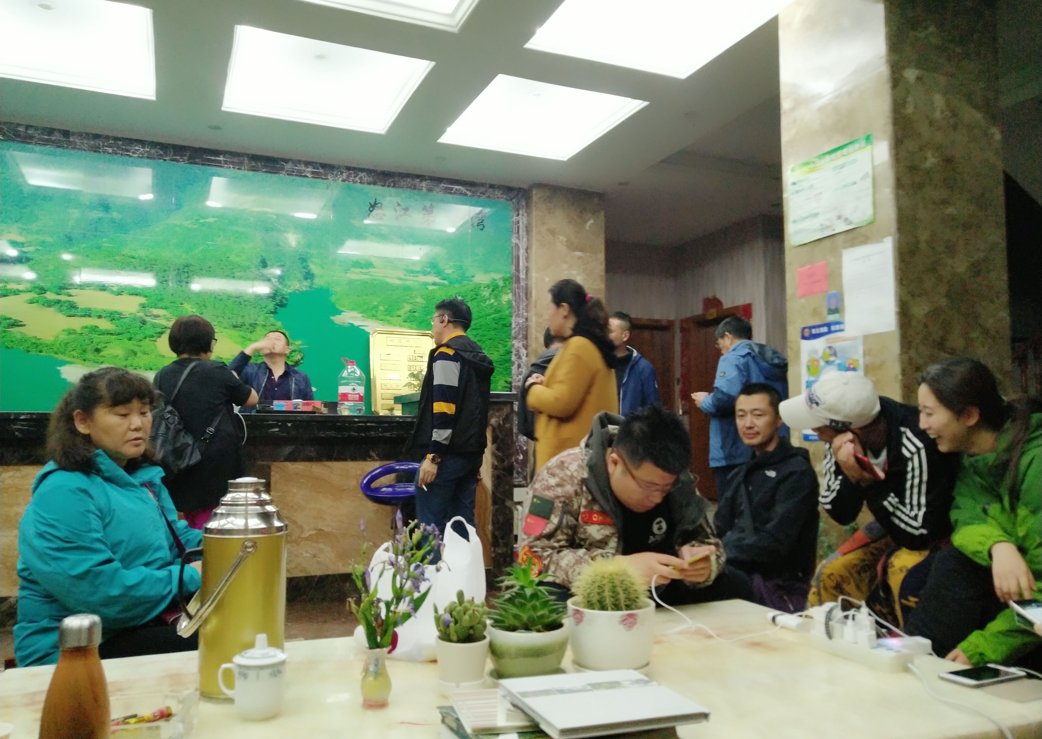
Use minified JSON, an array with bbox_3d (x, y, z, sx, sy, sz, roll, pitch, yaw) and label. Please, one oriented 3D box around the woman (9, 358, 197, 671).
[{"bbox_3d":[-0.900,0.544,2.000,0.660,1.130,0.520,-1,-5,12],"label":"woman"}]

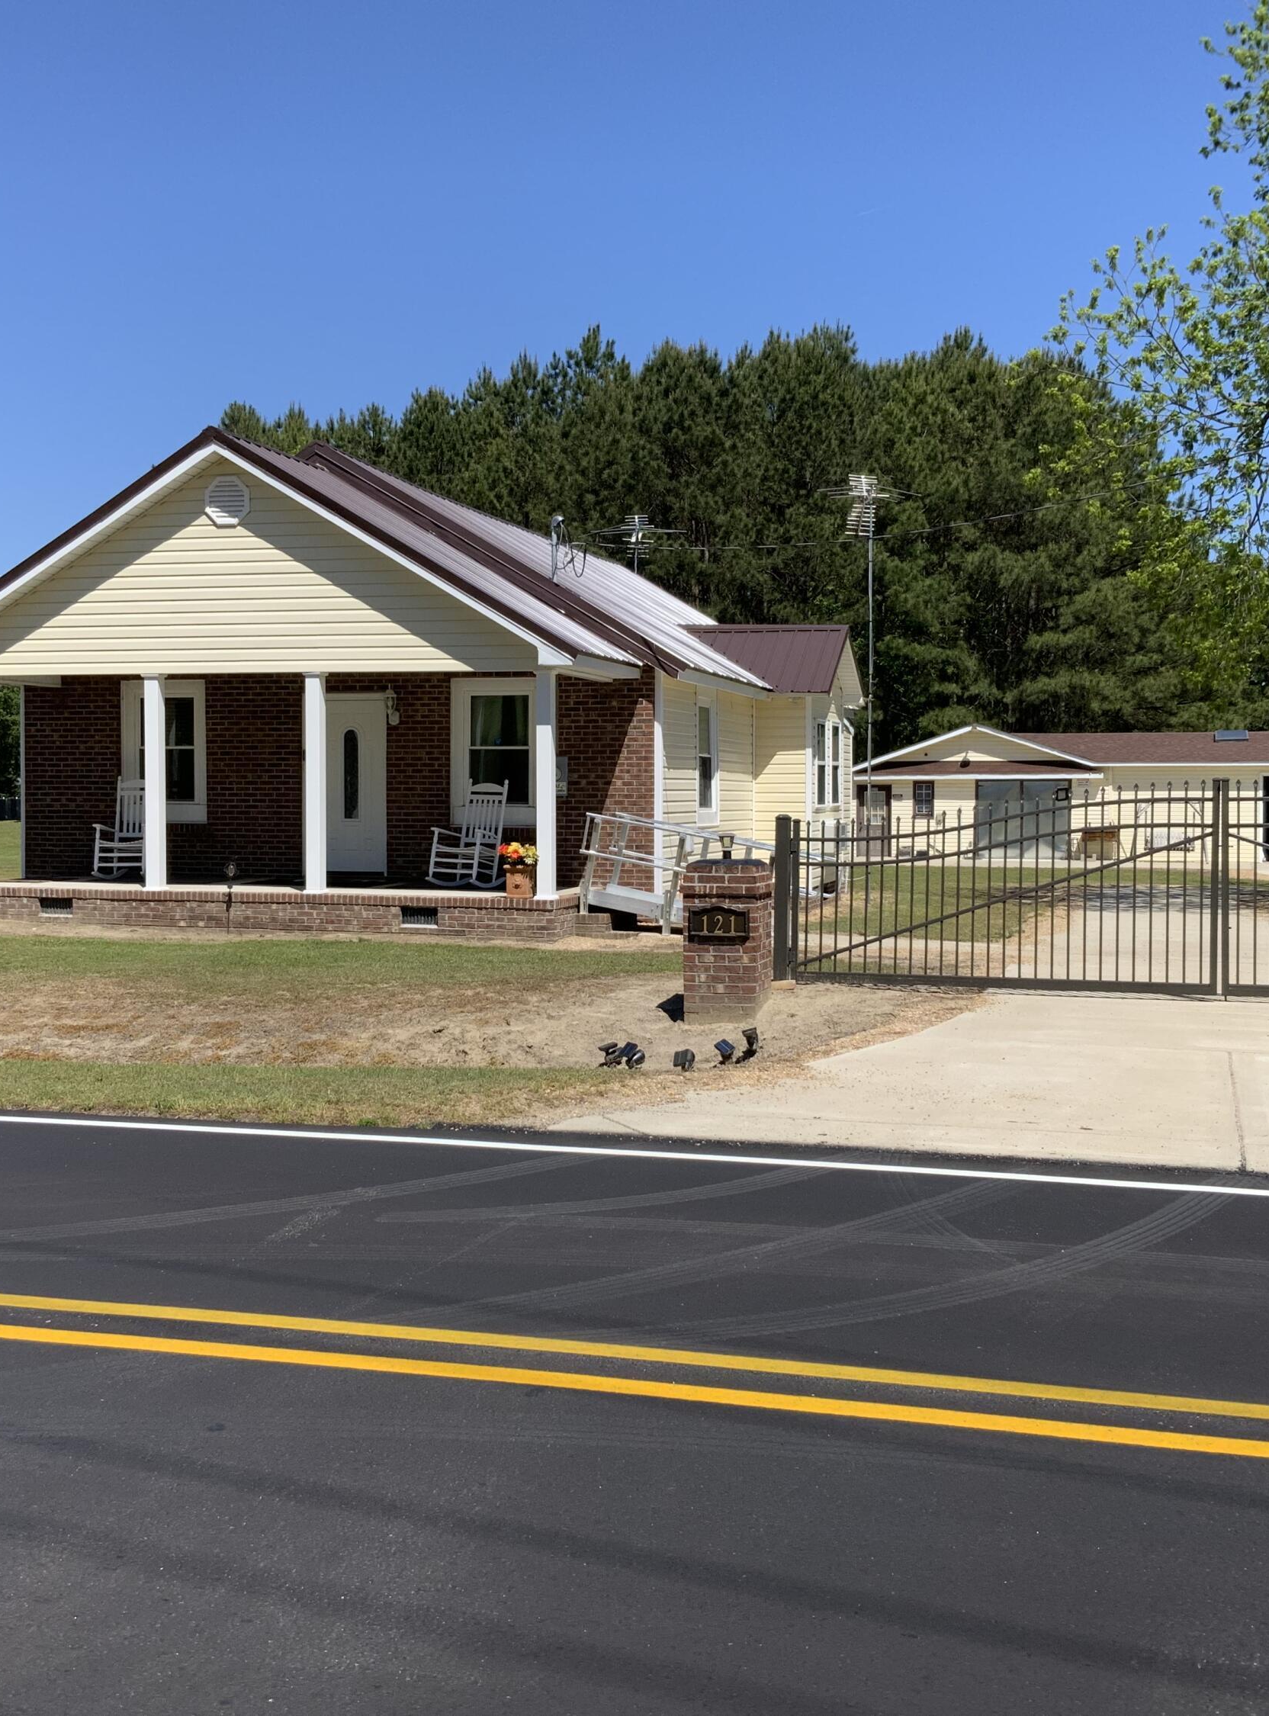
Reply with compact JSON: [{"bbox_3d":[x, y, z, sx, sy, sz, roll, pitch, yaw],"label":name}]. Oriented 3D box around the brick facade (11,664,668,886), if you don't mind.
[{"bbox_3d":[-3.584,-0.935,22.496,7.914,2.419,0.250,1,3,14],"label":"brick facade"}]

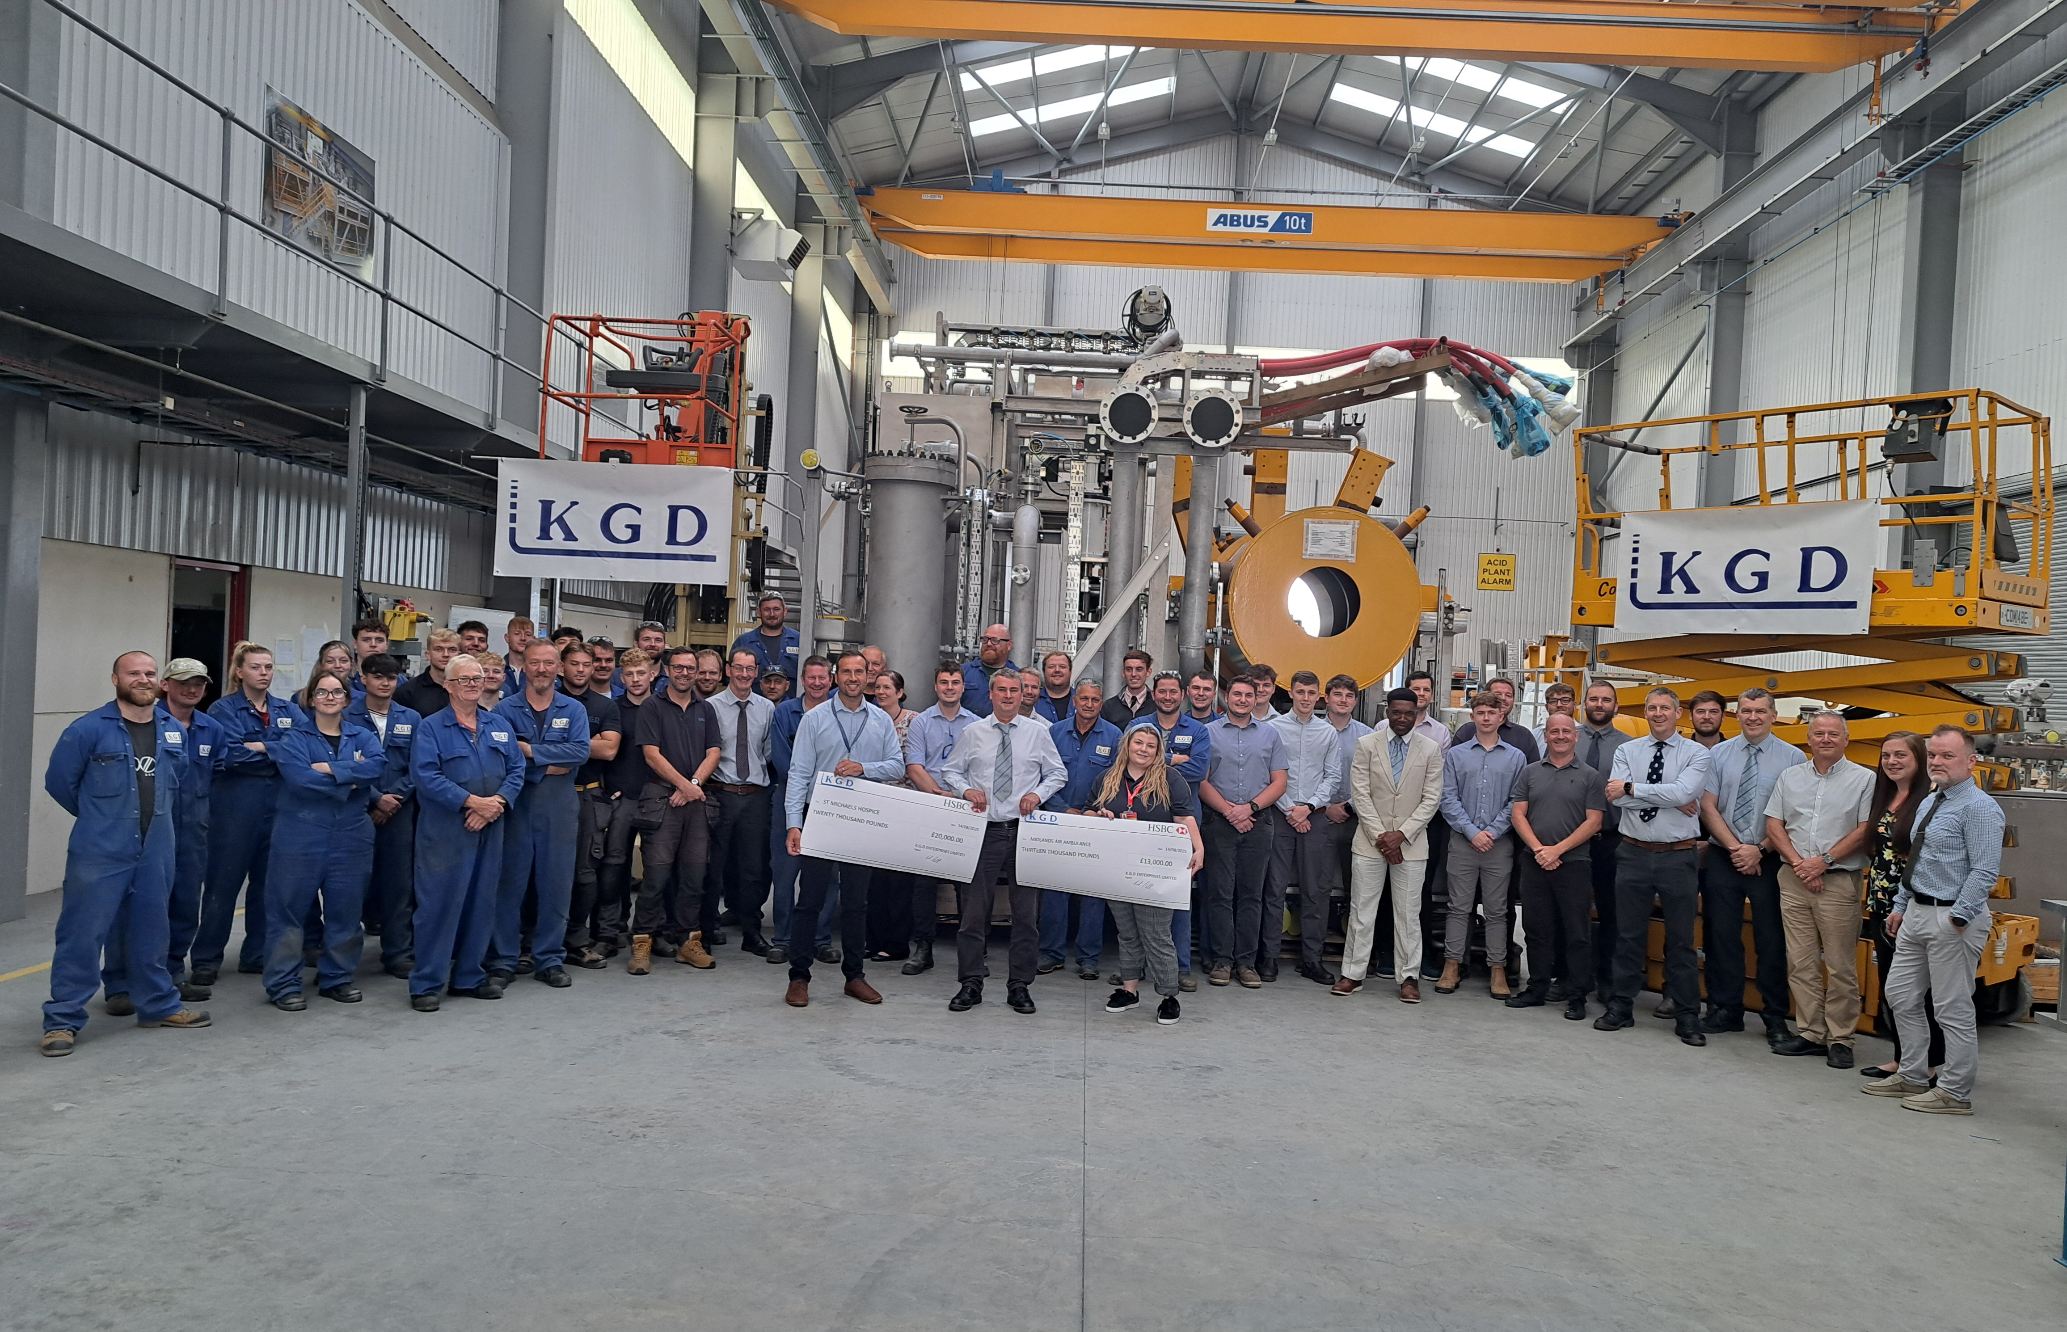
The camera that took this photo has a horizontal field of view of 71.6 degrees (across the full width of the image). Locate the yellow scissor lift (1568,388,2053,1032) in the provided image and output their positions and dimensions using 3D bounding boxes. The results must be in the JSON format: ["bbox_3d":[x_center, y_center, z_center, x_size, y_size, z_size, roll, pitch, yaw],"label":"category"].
[{"bbox_3d":[4.661,0.283,8.867,1.150,3.550,2.450,3,0,-38],"label":"yellow scissor lift"}]

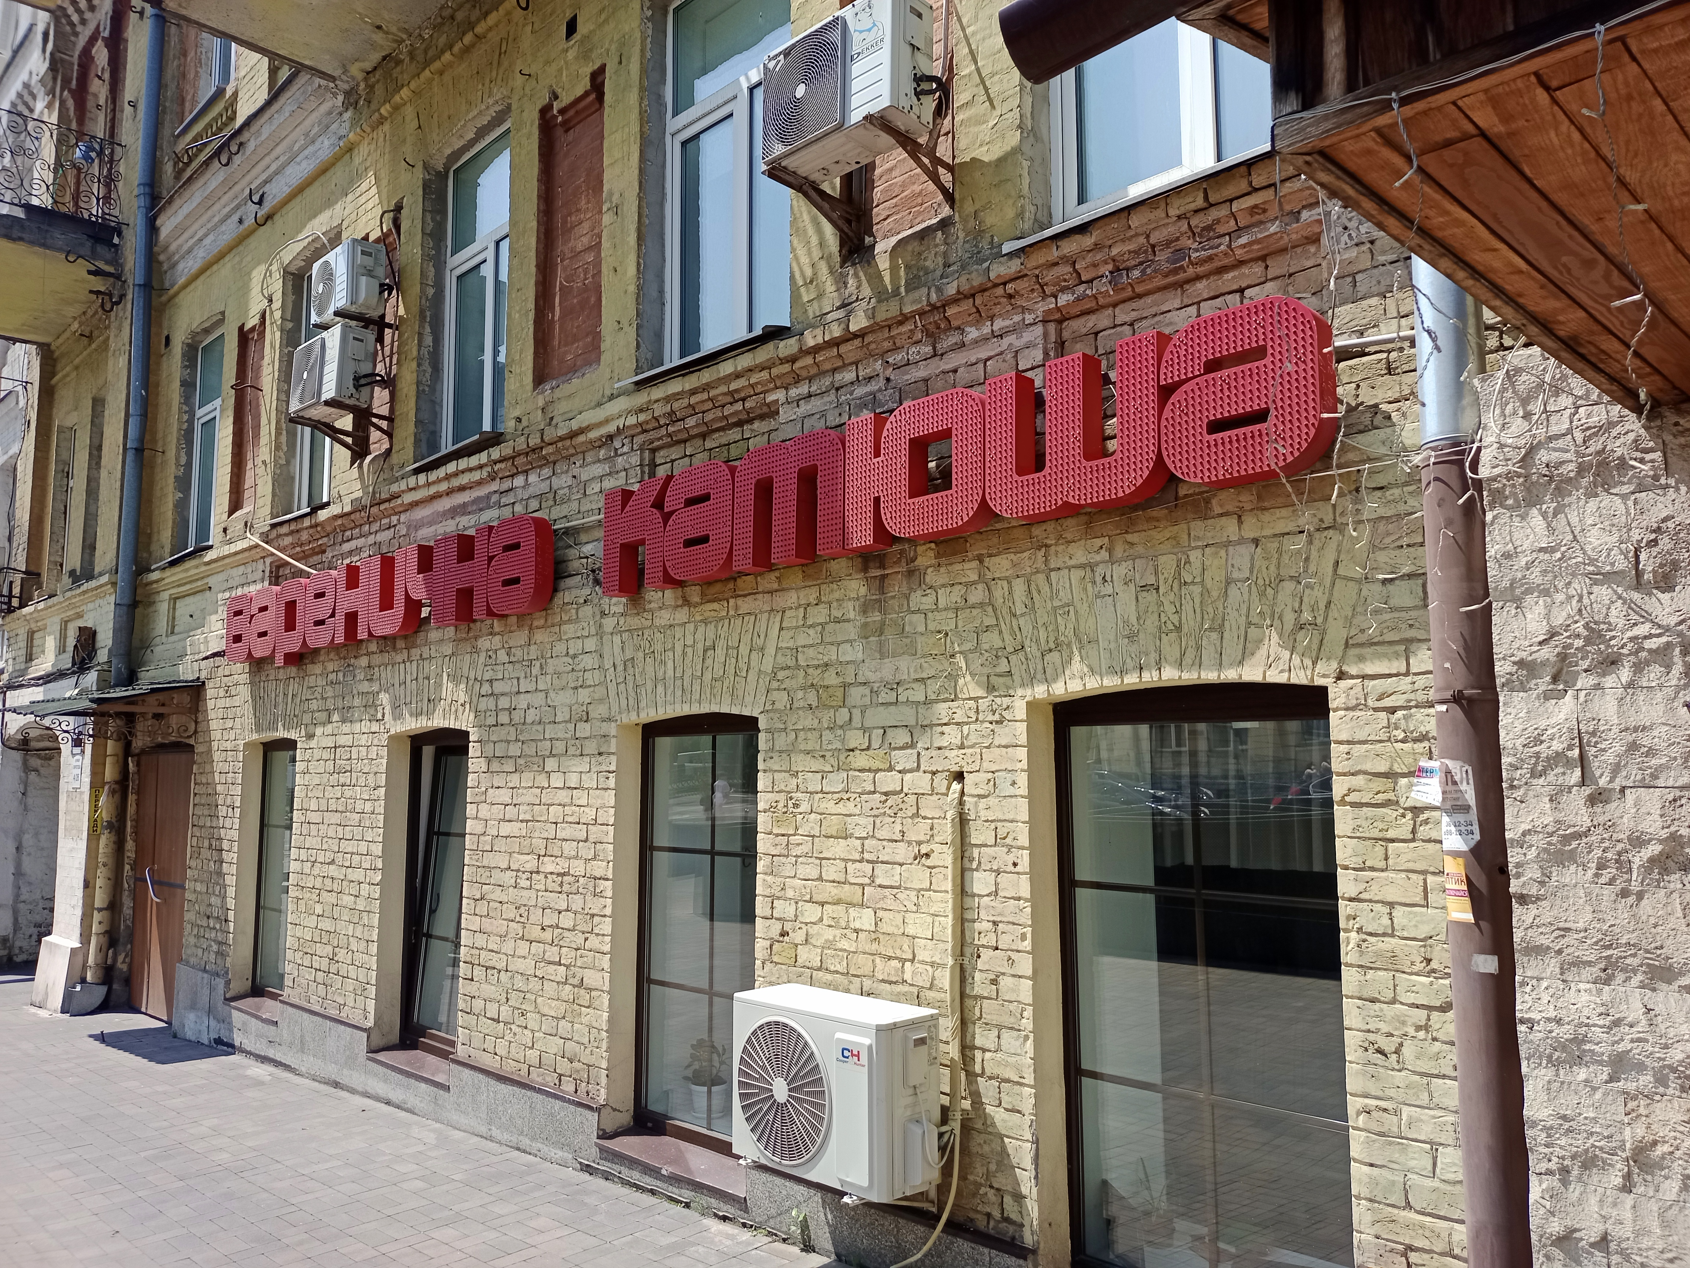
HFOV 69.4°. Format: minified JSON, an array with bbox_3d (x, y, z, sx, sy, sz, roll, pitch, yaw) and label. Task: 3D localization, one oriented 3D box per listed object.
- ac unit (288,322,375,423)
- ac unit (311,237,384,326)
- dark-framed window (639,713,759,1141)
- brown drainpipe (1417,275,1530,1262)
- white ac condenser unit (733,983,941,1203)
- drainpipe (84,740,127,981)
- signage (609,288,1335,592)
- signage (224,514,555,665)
[{"bbox_3d":[-3.375,-1.675,8.036,0.260,0.492,0.791,6,-9,-44],"label":"ac unit"},{"bbox_3d":[-3.266,-2.226,8.001,0.260,0.483,0.645,6,-9,-44],"label":"ac unit"},{"bbox_3d":[-0.611,1.297,5.395,0.090,1.893,1.030,6,-9,-44],"label":"dark-framed window"},{"bbox_3d":[1.483,0.407,2.889,0.150,2.950,0.150,6,-9,-44],"label":"brown drainpipe"},{"bbox_3d":[-0.025,1.548,4.198,0.315,0.546,0.742,6,-9,-44],"label":"white ac condenser unit"},{"bbox_3d":[-6.197,1.848,10.222,0.140,2.120,0.140,6,-9,-44],"label":"drainpipe"},{"bbox_3d":[0.107,-0.551,4.456,0.100,0.480,3.370,6,-9,-44],"label":"signage"},{"bbox_3d":[-3.077,-0.155,7.686,0.100,0.557,4.521,6,-9,-44],"label":"signage"}]

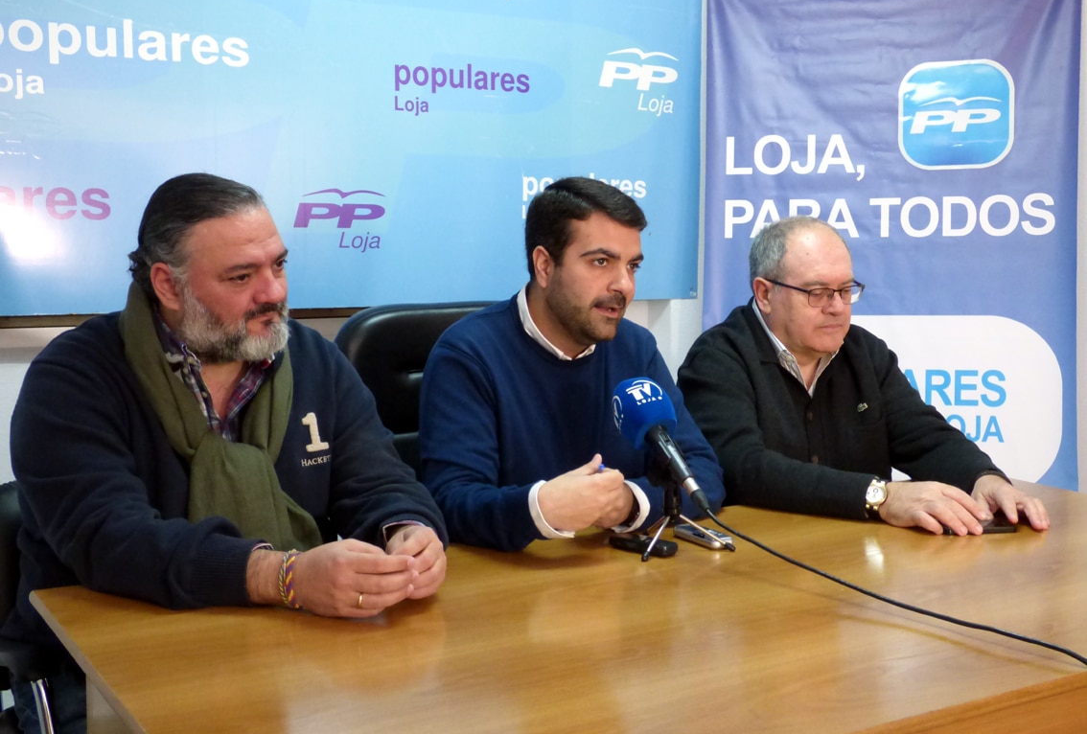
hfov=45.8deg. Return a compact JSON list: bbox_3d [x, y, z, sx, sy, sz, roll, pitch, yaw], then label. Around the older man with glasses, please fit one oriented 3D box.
[{"bbox_3d":[0.546,0.352,2.280,0.530,1.235,0.760,-3,6,-31],"label":"older man with glasses"}]

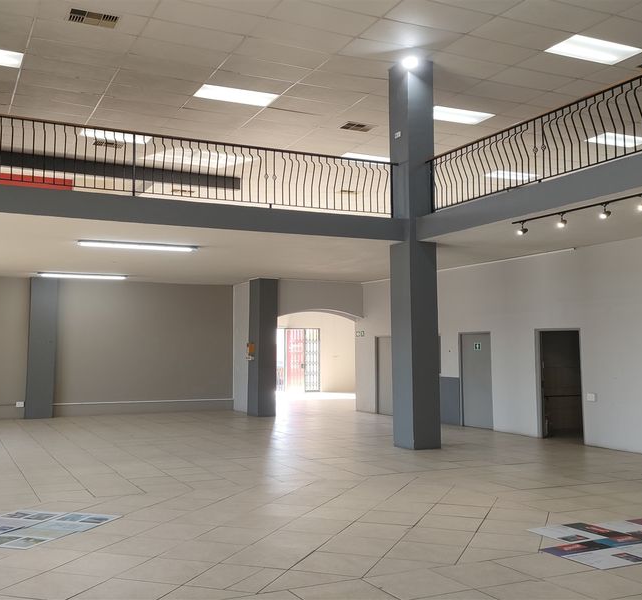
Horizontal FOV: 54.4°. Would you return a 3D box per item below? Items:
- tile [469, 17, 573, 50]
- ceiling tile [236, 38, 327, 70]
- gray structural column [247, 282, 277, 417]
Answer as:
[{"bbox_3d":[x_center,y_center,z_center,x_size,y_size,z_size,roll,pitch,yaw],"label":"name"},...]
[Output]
[{"bbox_3d":[3.118,-4.116,9.673,1.360,0.020,0.630,2,-5,-24],"label":"tile"},{"bbox_3d":[-0.643,-4.065,10.309,1.360,0.020,0.630,2,-5,-24],"label":"ceiling tile"},{"bbox_3d":[-1.414,1.166,15.431,0.450,3.341,0.450,2,-5,-28],"label":"gray structural column"}]

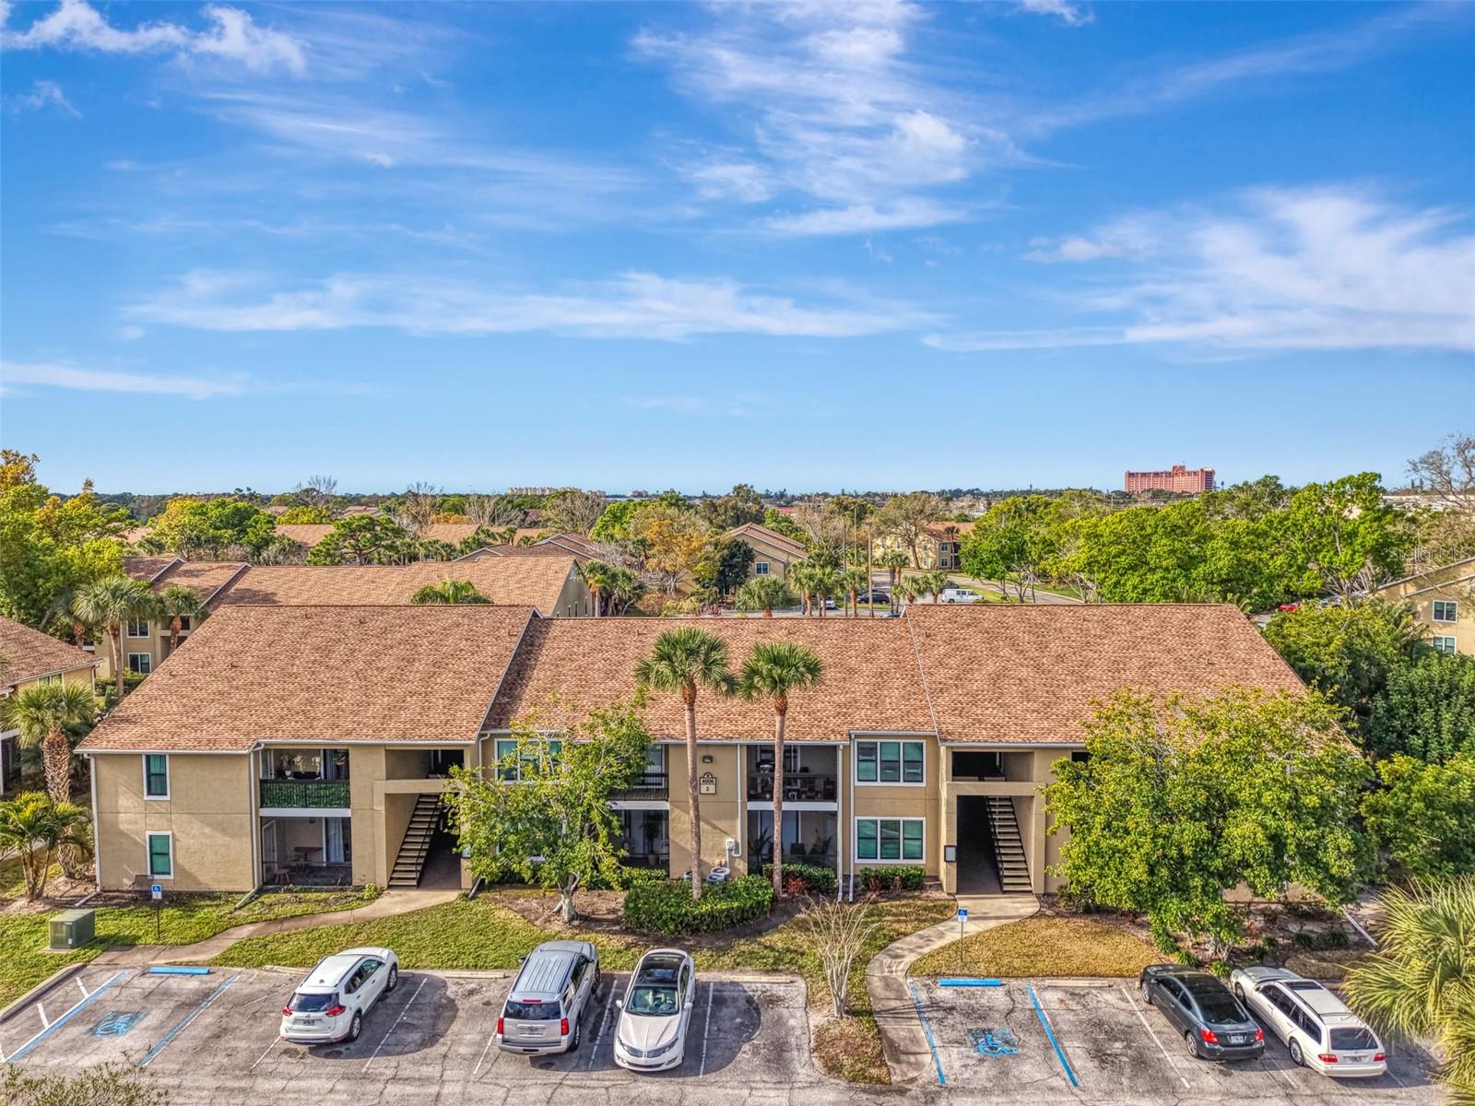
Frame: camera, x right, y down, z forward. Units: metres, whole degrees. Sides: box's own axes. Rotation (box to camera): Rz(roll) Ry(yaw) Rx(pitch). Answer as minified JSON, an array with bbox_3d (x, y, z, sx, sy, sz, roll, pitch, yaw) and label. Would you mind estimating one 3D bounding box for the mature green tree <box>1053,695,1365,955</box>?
[{"bbox_3d":[13.993,8.063,30.218,9.300,8.100,8.500,0,3,0],"label":"mature green tree"}]

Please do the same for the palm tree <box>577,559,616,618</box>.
[{"bbox_3d":[-11.376,5.072,82.416,3.300,8.900,3.300,0,3,0],"label":"palm tree"}]

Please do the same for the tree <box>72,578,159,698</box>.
[{"bbox_3d":[-44.244,6.148,72.973,5.300,8.951,5.000,0,3,0],"label":"tree"}]

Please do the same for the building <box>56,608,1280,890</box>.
[{"bbox_3d":[-0.740,7.189,46.587,45.792,9.500,20.200,0,3,1],"label":"building"}]

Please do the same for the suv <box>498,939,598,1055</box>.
[{"bbox_3d":[-5.000,11.677,27.500,2.060,1.890,5.180,0,3,2],"label":"suv"}]

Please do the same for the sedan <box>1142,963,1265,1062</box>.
[{"bbox_3d":[12.050,11.621,26.598,1.760,1.420,4.450,0,3,1],"label":"sedan"}]

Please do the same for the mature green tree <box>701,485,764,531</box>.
[{"bbox_3d":[-0.749,-4.759,189.042,12.000,15.300,12.000,0,3,0],"label":"mature green tree"}]

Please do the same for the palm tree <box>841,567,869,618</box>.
[{"bbox_3d":[13.595,4.836,118.473,3.400,6.350,3.300,0,3,0],"label":"palm tree"}]

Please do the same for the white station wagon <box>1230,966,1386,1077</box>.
[{"bbox_3d":[15.708,12.744,28.355,1.800,1.500,4.830,0,3,-2],"label":"white station wagon"}]

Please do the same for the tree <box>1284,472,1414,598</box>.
[{"bbox_3d":[82.022,-1.959,138.115,15.800,17.664,15.300,0,3,0],"label":"tree"}]

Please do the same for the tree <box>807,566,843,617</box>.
[{"bbox_3d":[9.334,4.446,108.941,3.700,6.200,3.700,0,3,0],"label":"tree"}]

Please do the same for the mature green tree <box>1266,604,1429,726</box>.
[{"bbox_3d":[30.655,6.888,51.970,7.500,8.700,7.500,0,3,0],"label":"mature green tree"}]

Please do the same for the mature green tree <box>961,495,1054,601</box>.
[{"bbox_3d":[35.457,-0.349,134.193,12.000,13.900,11.500,0,3,0],"label":"mature green tree"}]

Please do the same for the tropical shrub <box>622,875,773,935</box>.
[{"bbox_3d":[-1.265,11.364,33.314,4.800,1.150,2.500,0,3,0],"label":"tropical shrub"}]

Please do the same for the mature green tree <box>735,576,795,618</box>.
[{"bbox_3d":[2.449,5.352,92.465,5.200,6.300,5.200,0,3,0],"label":"mature green tree"}]

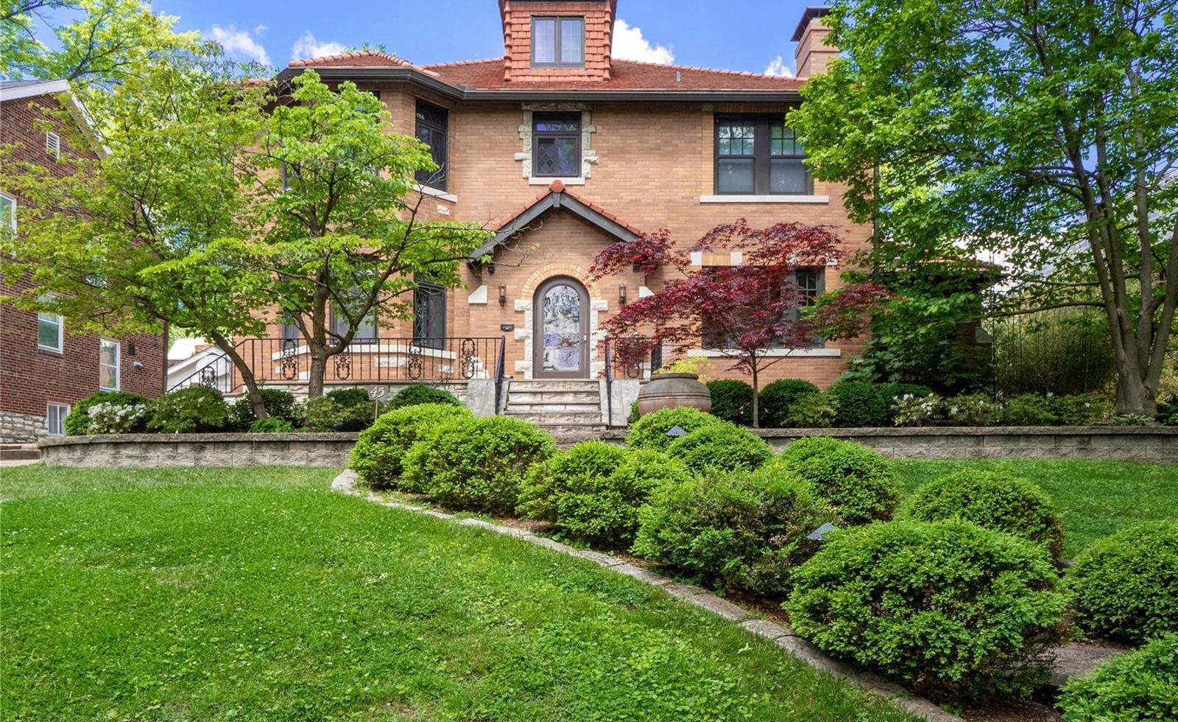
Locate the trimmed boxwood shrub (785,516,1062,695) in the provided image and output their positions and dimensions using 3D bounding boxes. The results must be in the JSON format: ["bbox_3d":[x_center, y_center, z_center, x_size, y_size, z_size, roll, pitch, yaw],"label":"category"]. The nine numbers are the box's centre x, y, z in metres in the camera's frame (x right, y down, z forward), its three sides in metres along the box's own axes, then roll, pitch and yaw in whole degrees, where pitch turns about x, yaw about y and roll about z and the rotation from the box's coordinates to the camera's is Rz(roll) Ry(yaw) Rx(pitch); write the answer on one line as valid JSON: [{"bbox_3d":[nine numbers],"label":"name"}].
[{"bbox_3d":[1.734,1.231,4.433,1.379,0.808,1.280,0,-4,0],"label":"trimmed boxwood shrub"}]

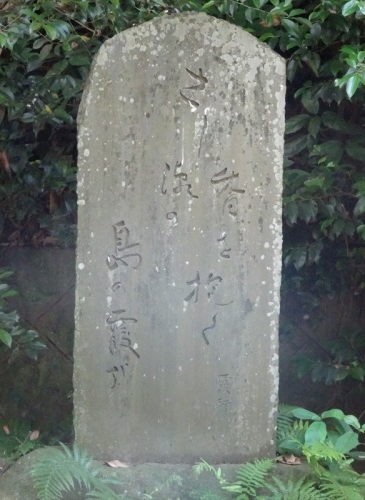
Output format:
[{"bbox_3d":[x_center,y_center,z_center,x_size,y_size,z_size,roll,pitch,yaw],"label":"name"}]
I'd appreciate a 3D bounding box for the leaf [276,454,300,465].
[{"bbox_3d":[0.343,0.678,6.300,0.082,0.027,0.050,1,2,-3],"label":"leaf"}]

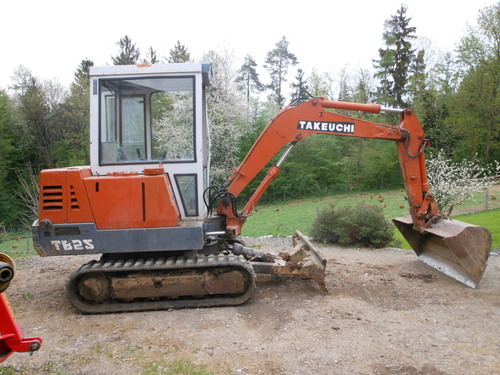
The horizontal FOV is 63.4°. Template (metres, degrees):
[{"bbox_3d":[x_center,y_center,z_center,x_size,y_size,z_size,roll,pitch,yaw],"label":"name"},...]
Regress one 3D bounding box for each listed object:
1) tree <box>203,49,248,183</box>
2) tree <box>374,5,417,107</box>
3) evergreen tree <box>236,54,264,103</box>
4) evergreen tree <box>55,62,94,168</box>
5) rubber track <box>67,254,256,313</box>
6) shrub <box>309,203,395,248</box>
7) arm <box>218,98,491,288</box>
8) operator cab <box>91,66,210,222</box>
[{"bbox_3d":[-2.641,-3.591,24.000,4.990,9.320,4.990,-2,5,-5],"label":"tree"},{"bbox_3d":[13.766,-8.222,38.000,4.320,17.950,4.320,-2,5,-5],"label":"tree"},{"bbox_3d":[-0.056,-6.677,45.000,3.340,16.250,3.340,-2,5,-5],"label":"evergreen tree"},{"bbox_3d":[-14.410,-4.587,35.000,4.670,13.160,4.670,-2,5,-5],"label":"evergreen tree"},{"bbox_3d":[-0.851,0.959,4.087,1.830,0.450,0.310,-2,5,-5],"label":"rubber track"},{"bbox_3d":[1.711,0.651,6.750,1.350,0.720,1.150,-2,5,-5],"label":"shrub"},{"bbox_3d":[1.054,0.007,4.777,2.870,2.100,1.200,-2,5,-5],"label":"arm"},{"bbox_3d":[-1.010,-0.475,4.626,1.220,1.600,1.000,-2,5,-5],"label":"operator cab"}]

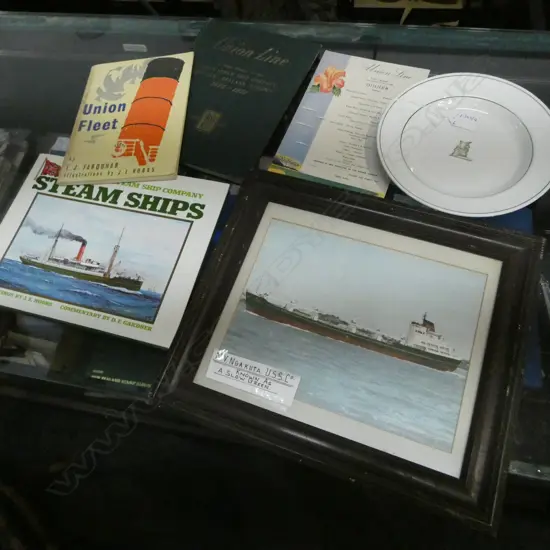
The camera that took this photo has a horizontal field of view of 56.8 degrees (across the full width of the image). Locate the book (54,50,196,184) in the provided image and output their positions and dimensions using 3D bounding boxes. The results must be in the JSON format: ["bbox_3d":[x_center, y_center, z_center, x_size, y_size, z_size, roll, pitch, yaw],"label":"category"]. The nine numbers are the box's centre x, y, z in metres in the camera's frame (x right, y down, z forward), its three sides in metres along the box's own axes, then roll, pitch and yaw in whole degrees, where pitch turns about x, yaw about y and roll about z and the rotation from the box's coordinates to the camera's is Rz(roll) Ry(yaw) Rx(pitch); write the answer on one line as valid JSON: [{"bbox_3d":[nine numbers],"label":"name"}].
[{"bbox_3d":[-0.198,-0.219,0.703,0.161,0.010,0.223,-3,61,8],"label":"book"}]

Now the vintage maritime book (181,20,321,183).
[{"bbox_3d":[-0.075,-0.276,0.788,0.201,0.012,0.281,21,69,16],"label":"vintage maritime book"}]

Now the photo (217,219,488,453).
[{"bbox_3d":[0.091,0.056,0.603,0.277,0.005,0.210,16,68,14],"label":"photo"}]

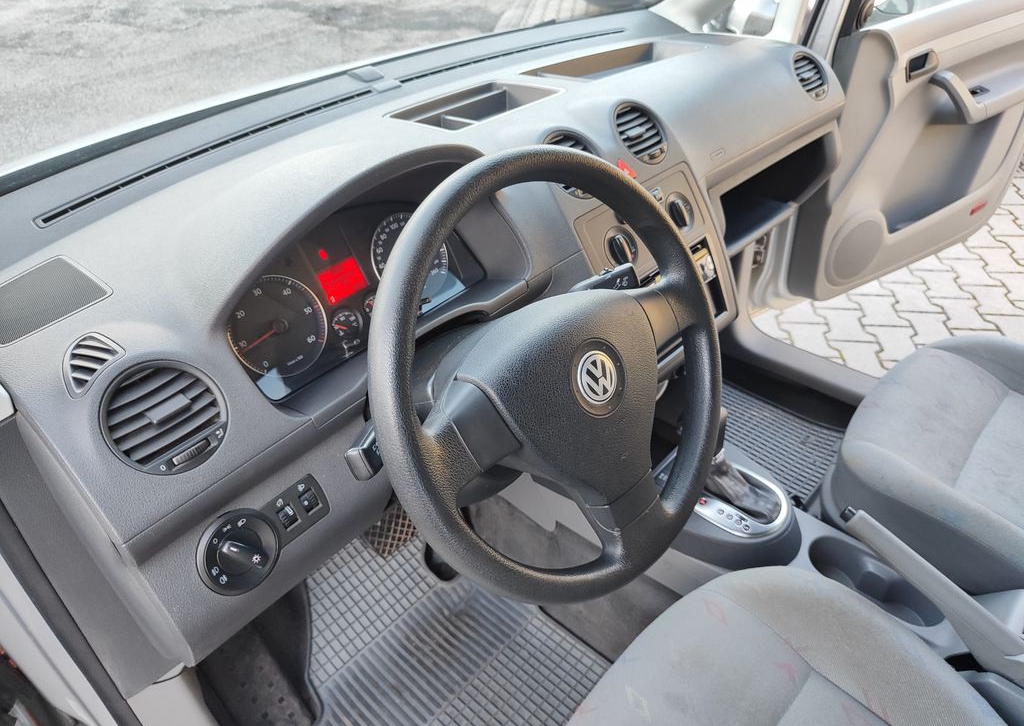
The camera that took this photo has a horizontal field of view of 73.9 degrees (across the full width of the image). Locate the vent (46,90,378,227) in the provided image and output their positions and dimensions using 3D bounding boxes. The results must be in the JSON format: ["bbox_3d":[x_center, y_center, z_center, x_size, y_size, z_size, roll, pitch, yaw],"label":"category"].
[{"bbox_3d":[-0.392,-0.313,0.963,0.042,0.020,0.560,22,45,27],"label":"vent"}]

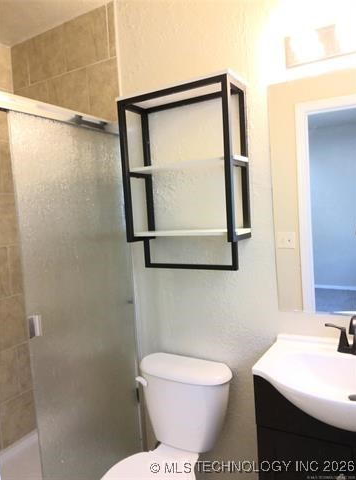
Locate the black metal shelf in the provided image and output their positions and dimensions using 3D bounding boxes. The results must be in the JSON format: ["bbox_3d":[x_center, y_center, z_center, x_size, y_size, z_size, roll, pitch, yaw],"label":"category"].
[{"bbox_3d":[0.028,-0.246,1.551,0.510,0.749,0.194,0,5,31],"label":"black metal shelf"}]

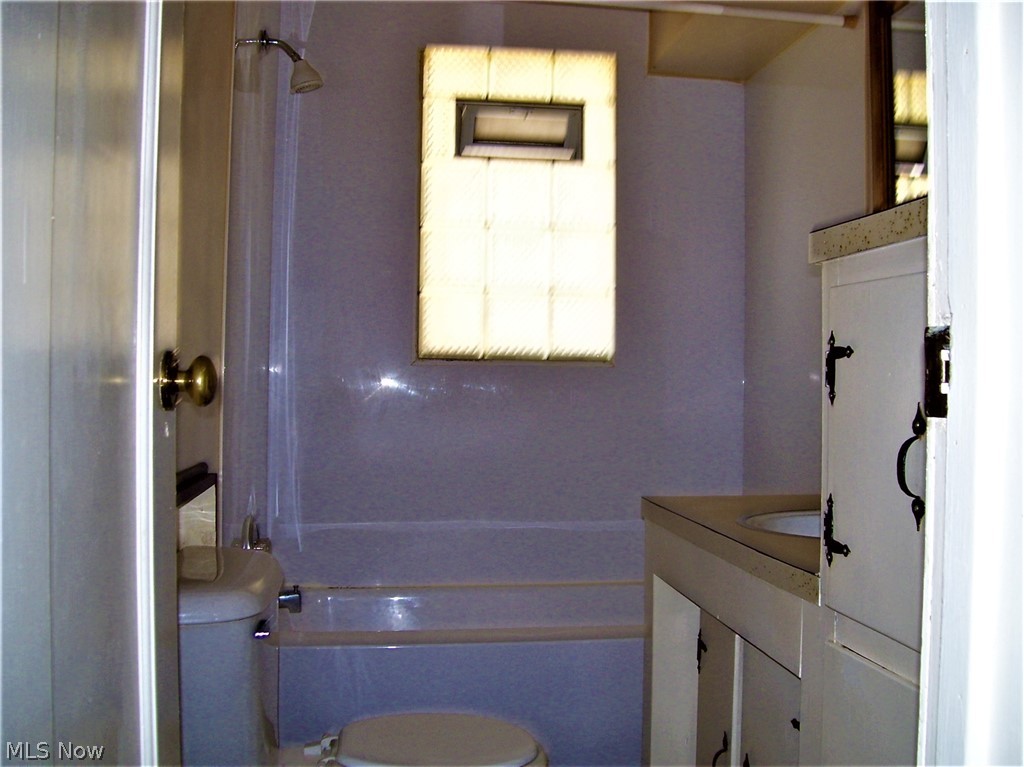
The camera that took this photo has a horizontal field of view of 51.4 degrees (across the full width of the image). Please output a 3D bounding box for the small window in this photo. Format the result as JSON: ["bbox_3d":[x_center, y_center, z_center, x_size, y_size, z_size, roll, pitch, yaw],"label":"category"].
[{"bbox_3d":[0.018,-0.557,3.349,0.616,0.975,0.090,1,0,-8],"label":"small window"}]

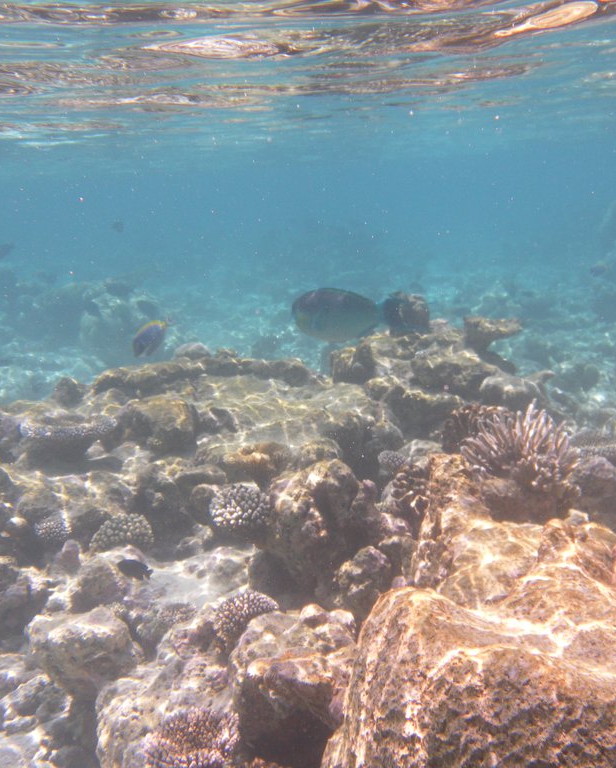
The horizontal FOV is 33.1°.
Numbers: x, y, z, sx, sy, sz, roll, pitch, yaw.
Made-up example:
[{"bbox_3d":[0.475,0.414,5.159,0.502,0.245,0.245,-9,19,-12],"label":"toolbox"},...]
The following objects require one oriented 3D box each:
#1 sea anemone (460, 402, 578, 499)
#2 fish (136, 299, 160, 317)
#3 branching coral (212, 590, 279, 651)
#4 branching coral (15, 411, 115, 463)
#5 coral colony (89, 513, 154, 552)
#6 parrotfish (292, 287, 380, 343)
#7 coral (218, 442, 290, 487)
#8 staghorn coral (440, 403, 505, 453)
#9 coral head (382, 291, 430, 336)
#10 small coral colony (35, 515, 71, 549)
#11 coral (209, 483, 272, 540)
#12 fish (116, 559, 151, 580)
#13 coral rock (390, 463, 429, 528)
[{"bbox_3d":[0.351,0.111,1.720,0.190,0.140,0.170,-1,9,0],"label":"sea anemone"},{"bbox_3d":[-0.847,-0.406,5.500,0.135,0.090,0.050,19,3,-15],"label":"fish"},{"bbox_3d":[-0.104,0.388,1.700,0.112,0.080,0.100,0,8,0],"label":"branching coral"},{"bbox_3d":[-0.627,0.140,2.700,0.255,0.090,0.200,-1,9,0],"label":"branching coral"},{"bbox_3d":[-0.367,0.292,2.050,0.125,0.075,0.110,-1,9,0],"label":"coral colony"},{"bbox_3d":[0.116,-0.282,4.200,0.370,0.220,0.100,0,9,-3],"label":"parrotfish"},{"bbox_3d":[-0.144,0.217,2.850,0.200,0.098,0.170,0,9,0],"label":"coral"},{"bbox_3d":[0.352,0.095,2.200,0.150,0.105,0.130,0,8,0],"label":"staghorn coral"},{"bbox_3d":[0.397,-0.288,4.200,0.190,0.184,0.180,0,9,0],"label":"coral head"},{"bbox_3d":[-0.592,0.342,2.400,0.083,0.065,0.078,0,8,0],"label":"small coral colony"},{"bbox_3d":[-0.134,0.252,2.050,0.125,0.100,0.120,-1,9,0],"label":"coral"},{"bbox_3d":[-0.335,0.358,2.000,0.072,0.036,0.018,18,7,-6],"label":"fish"},{"bbox_3d":[0.177,0.198,1.820,0.080,0.115,0.090,0,10,0],"label":"coral rock"}]

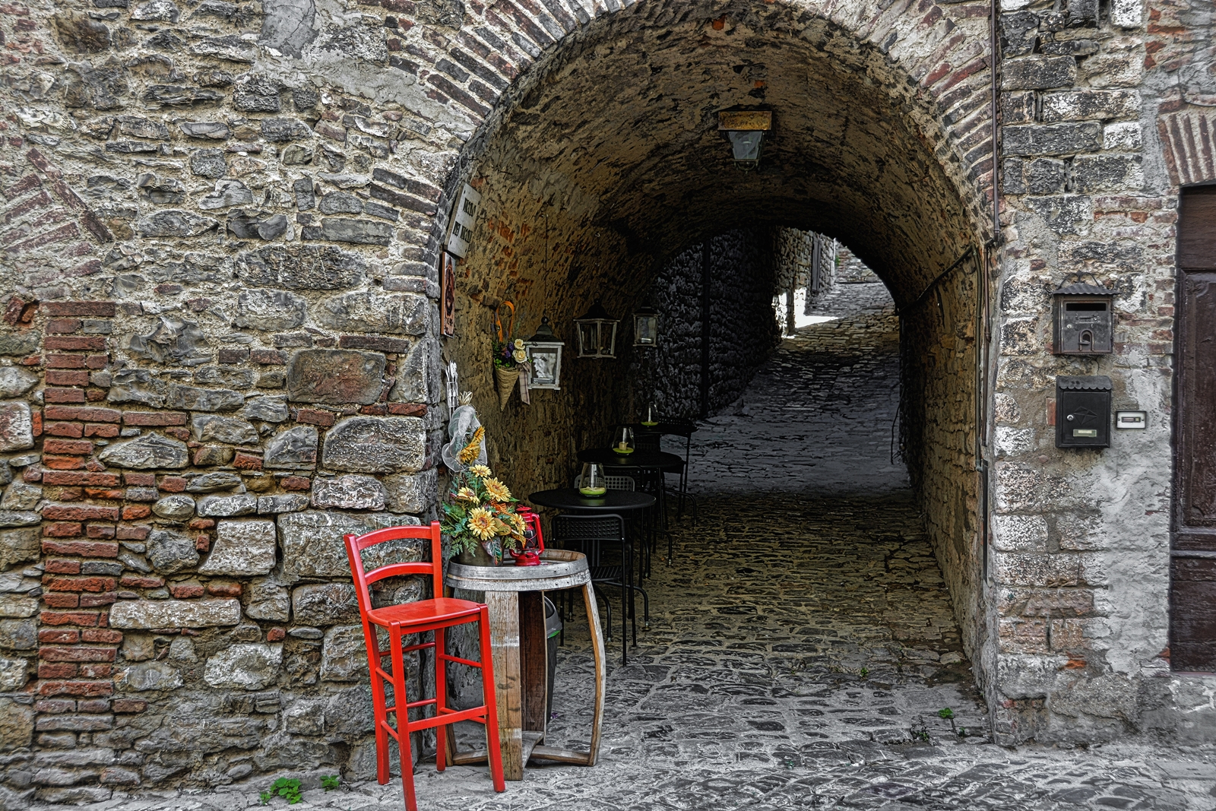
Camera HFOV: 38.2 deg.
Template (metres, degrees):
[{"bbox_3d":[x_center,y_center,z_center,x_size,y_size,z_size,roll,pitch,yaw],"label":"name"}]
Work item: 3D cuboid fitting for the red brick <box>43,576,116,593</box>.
[{"bbox_3d":[-2.055,0.696,6.895,0.284,0.063,0.130,1,0,1],"label":"red brick"}]

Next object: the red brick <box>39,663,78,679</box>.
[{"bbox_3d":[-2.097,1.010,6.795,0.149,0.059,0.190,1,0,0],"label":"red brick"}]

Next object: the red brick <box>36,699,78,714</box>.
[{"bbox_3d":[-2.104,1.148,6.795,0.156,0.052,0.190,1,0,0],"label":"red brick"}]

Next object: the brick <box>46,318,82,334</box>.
[{"bbox_3d":[-2.127,-0.312,6.917,0.133,0.059,0.165,0,1,-7],"label":"brick"}]

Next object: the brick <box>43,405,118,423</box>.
[{"bbox_3d":[-2.059,0.032,6.917,0.284,0.059,0.135,0,1,-7],"label":"brick"}]

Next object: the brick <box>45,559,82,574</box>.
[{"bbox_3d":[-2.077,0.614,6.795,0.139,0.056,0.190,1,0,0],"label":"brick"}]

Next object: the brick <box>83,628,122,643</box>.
[{"bbox_3d":[-1.991,0.900,6.958,0.148,0.060,0.165,0,1,-7],"label":"brick"}]

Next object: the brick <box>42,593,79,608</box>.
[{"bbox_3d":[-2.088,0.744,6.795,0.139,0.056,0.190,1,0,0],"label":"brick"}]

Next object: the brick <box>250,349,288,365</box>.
[{"bbox_3d":[-1.351,-0.193,7.014,0.137,0.060,0.165,0,1,-7],"label":"brick"}]

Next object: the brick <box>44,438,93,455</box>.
[{"bbox_3d":[-2.097,0.158,6.895,0.185,0.059,0.130,1,0,1],"label":"brick"}]

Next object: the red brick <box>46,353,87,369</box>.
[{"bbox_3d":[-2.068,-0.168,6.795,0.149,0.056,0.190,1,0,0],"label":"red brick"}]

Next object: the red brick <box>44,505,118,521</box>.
[{"bbox_3d":[-2.010,0.411,6.770,0.284,0.063,0.140,1,0,0],"label":"red brick"}]

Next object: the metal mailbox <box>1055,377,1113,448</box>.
[{"bbox_3d":[1.893,0.026,6.993,0.205,0.285,0.085,1,0,0],"label":"metal mailbox"}]

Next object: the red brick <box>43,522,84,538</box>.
[{"bbox_3d":[-2.133,0.483,6.932,0.151,0.059,0.165,0,1,-7],"label":"red brick"}]

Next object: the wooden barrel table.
[{"bbox_3d":[-0.355,1.057,7.300,0.680,0.860,0.680,1,2,0],"label":"wooden barrel table"}]

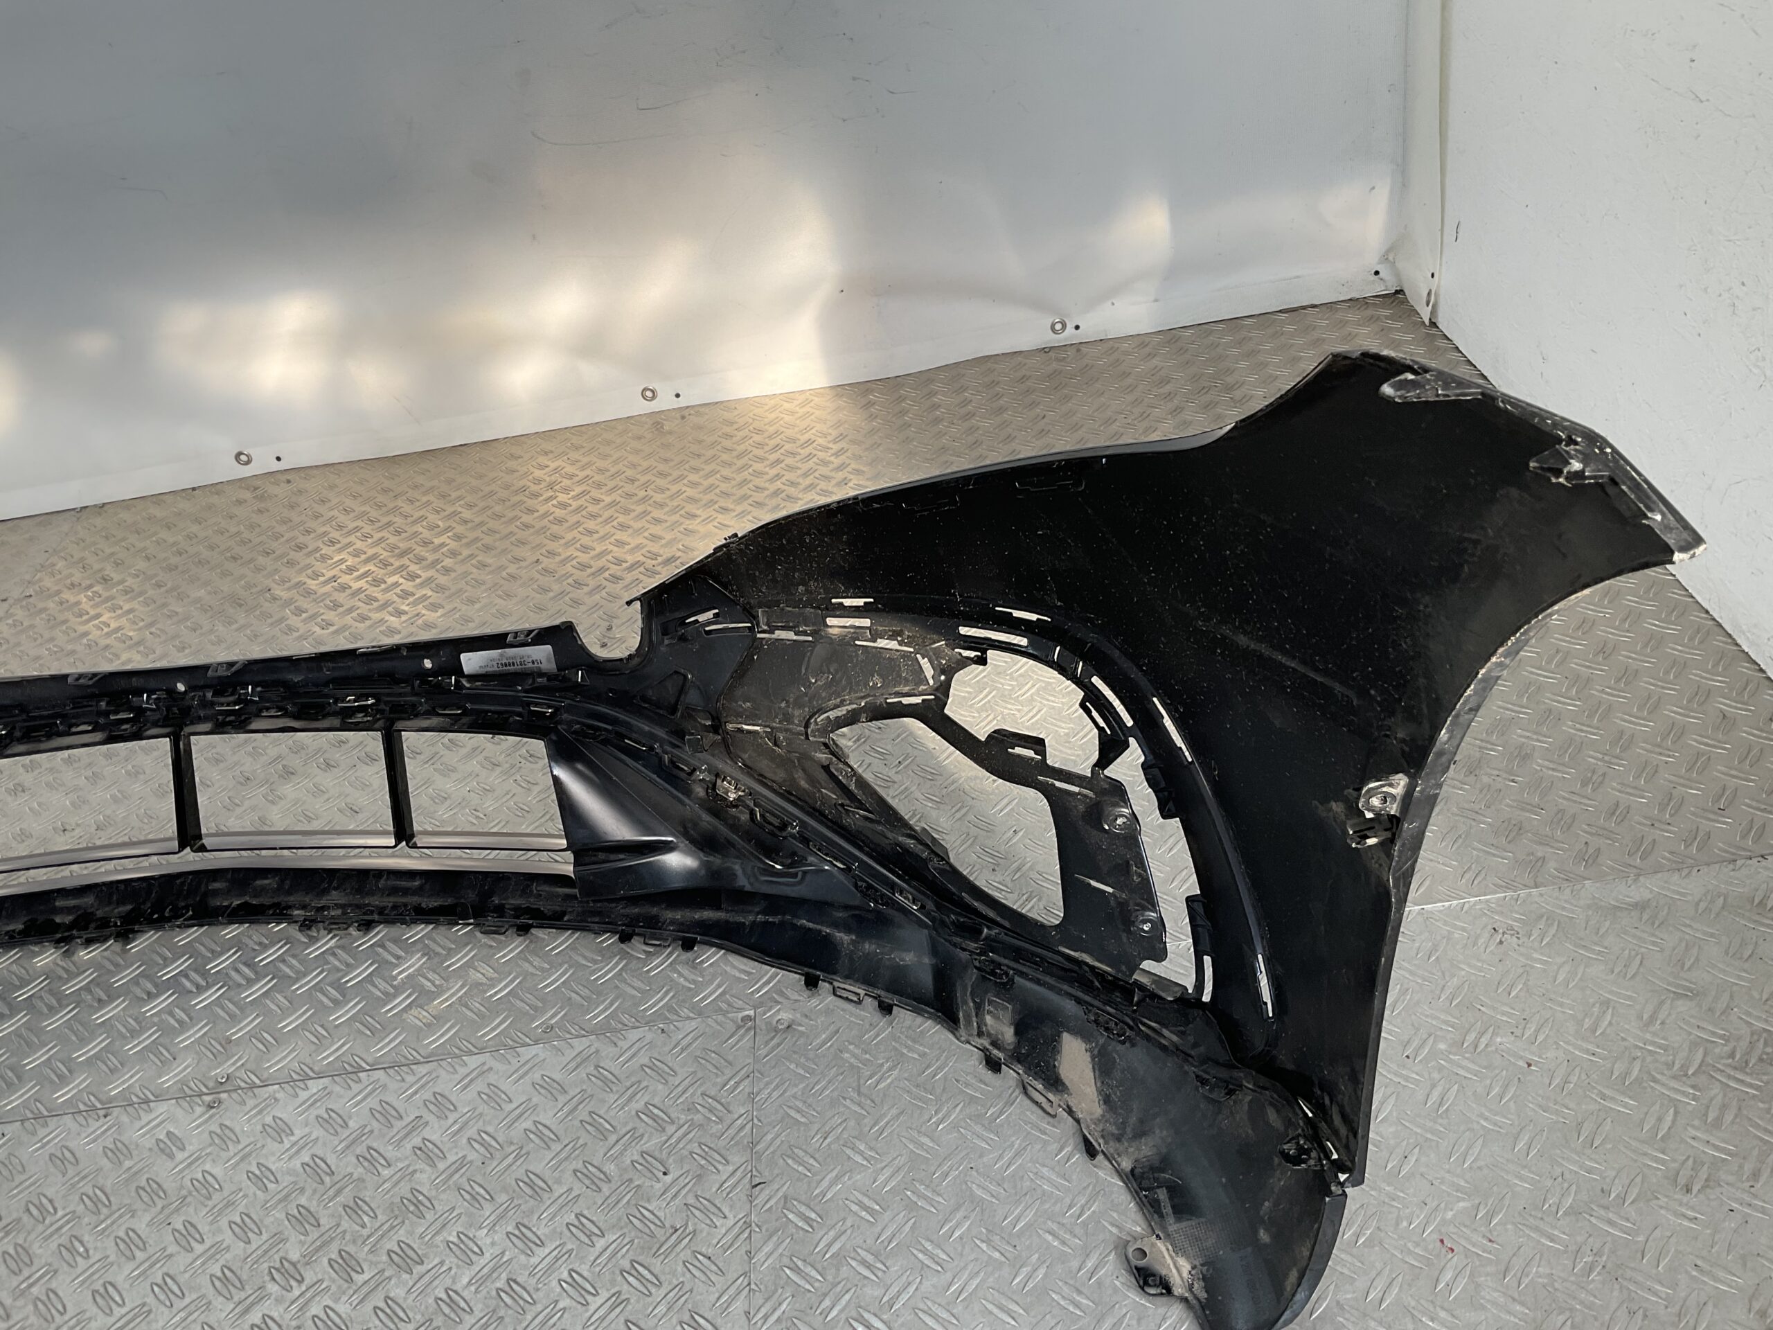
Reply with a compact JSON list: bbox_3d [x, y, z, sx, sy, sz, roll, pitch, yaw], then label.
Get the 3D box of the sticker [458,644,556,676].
[{"bbox_3d":[-0.299,0.000,1.179,0.076,0.025,0.001,-5,19,8],"label":"sticker"}]

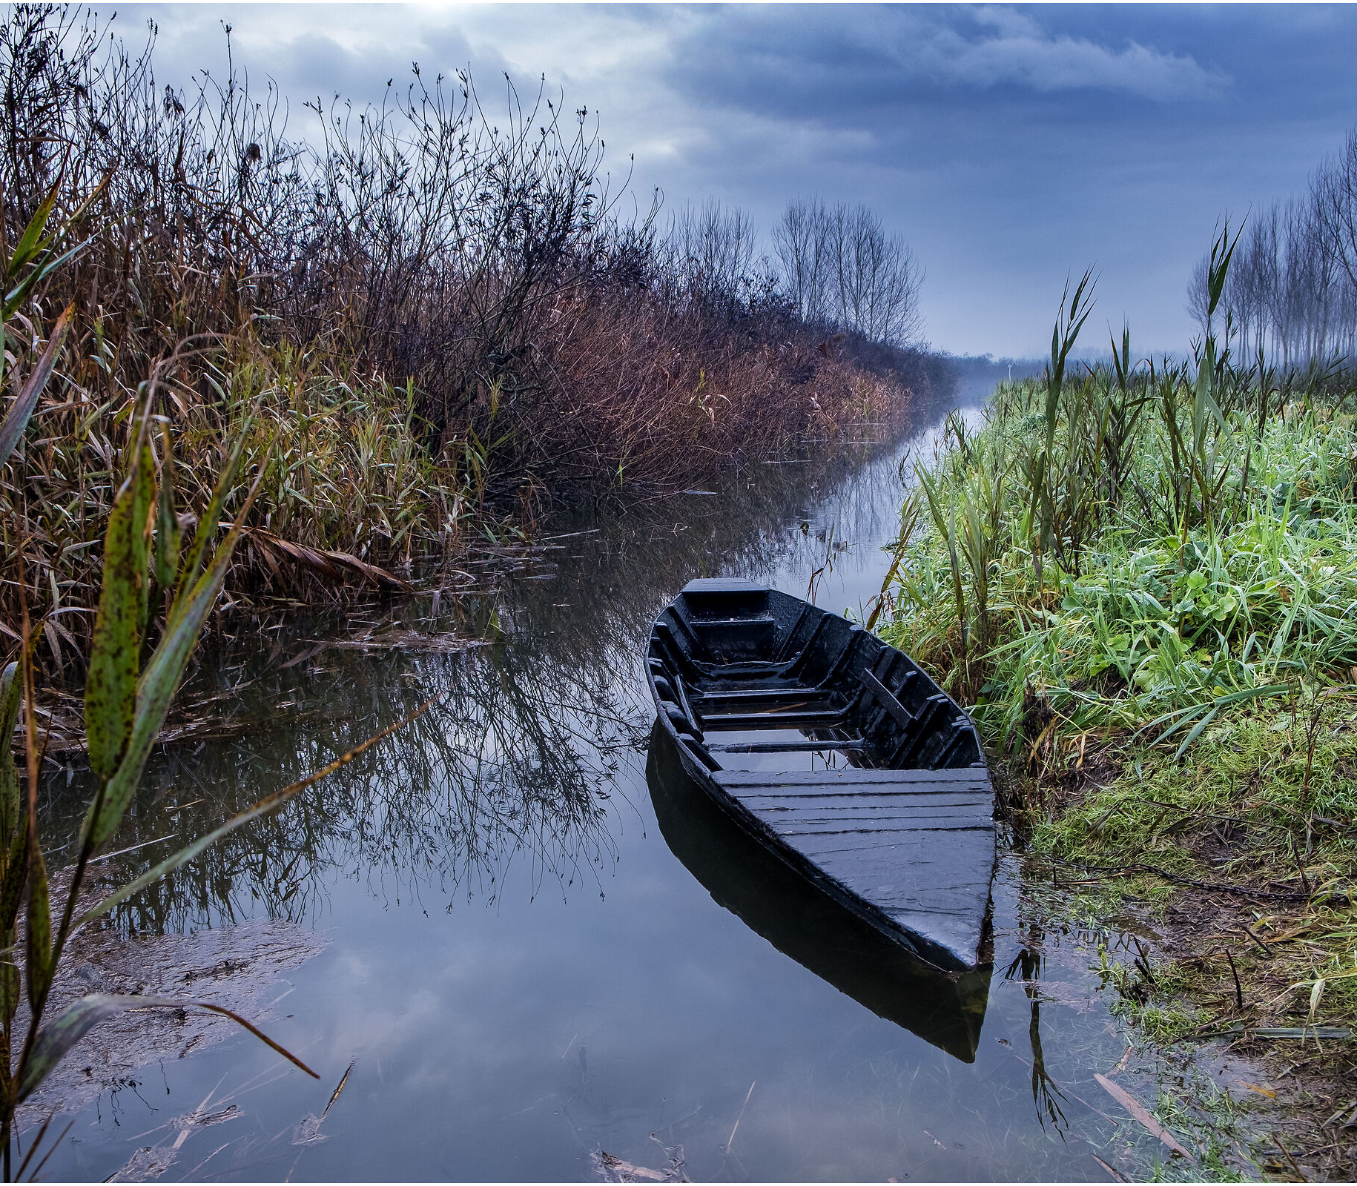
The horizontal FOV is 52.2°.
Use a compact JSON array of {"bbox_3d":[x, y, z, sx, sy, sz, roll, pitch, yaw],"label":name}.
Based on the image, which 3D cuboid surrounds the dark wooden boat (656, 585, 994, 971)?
[{"bbox_3d":[0.485,0.522,5.628,1.166,0.450,4.849,-1,9,-5],"label":"dark wooden boat"}]

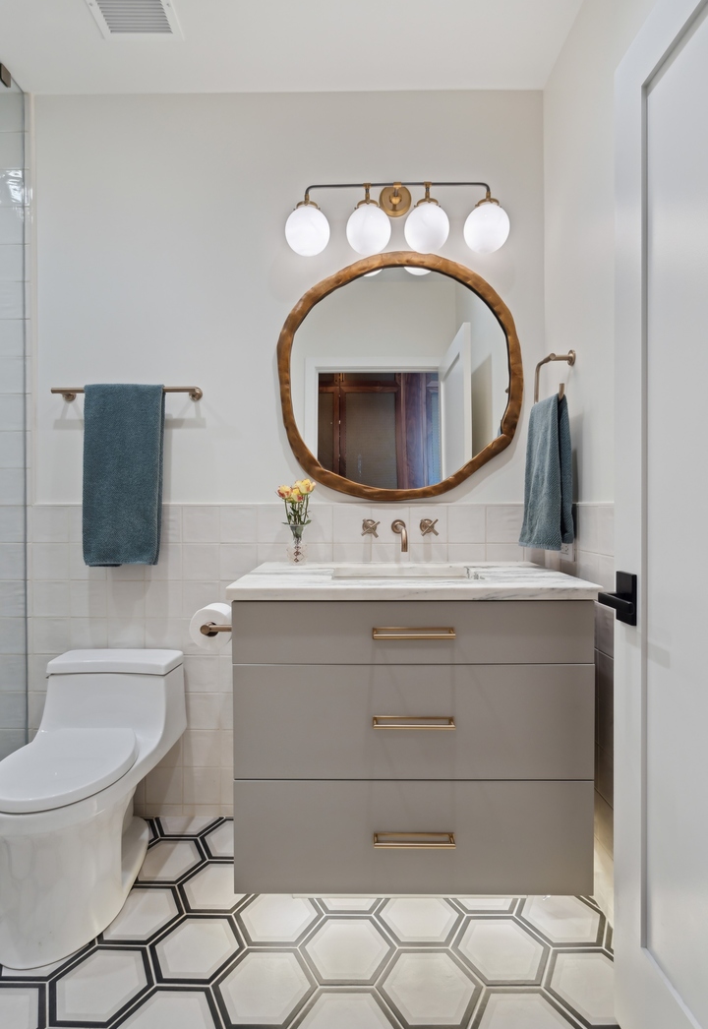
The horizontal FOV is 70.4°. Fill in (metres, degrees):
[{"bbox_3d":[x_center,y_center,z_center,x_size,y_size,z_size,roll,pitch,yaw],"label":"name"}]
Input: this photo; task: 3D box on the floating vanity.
[{"bbox_3d":[0.148,0.538,1.467,0.890,0.733,0.570,0,0,0],"label":"floating vanity"}]

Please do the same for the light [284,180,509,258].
[{"bbox_3d":[0.143,-0.971,1.671,0.736,0.232,0.194,0,1,0],"label":"light"}]

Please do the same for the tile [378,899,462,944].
[{"bbox_3d":[0.174,1.066,1.328,0.210,0.010,0.178,0,0,0],"label":"tile"}]

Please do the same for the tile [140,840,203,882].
[{"bbox_3d":[-0.559,1.047,1.510,0.218,0.010,0.184,0,1,0],"label":"tile"}]

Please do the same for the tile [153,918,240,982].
[{"bbox_3d":[-0.384,1.066,1.231,0.210,0.010,0.178,0,0,0],"label":"tile"}]

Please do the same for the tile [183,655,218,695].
[{"bbox_3d":[-0.536,0.562,1.762,0.130,0.130,0.010,0,0,0],"label":"tile"}]

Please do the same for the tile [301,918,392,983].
[{"bbox_3d":[-0.014,1.113,1.283,0.250,0.010,0.212,0,1,0],"label":"tile"}]

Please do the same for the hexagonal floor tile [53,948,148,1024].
[{"bbox_3d":[-0.565,1.055,1.121,0.218,0.010,0.184,0,1,0],"label":"hexagonal floor tile"}]

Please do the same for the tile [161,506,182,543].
[{"bbox_3d":[-0.645,0.033,1.702,0.126,0.125,0.010,0,1,1],"label":"tile"}]

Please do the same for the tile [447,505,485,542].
[{"bbox_3d":[0.387,0.035,1.715,0.128,0.128,0.010,0,1,0],"label":"tile"}]

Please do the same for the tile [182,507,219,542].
[{"bbox_3d":[-0.517,0.033,1.700,0.126,0.125,0.010,0,1,1],"label":"tile"}]

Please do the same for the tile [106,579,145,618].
[{"bbox_3d":[-0.773,0.288,1.707,0.126,0.125,0.010,0,1,1],"label":"tile"}]

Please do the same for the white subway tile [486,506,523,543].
[{"bbox_3d":[0.540,0.037,1.791,0.132,0.132,0.010,0,1,0],"label":"white subway tile"}]

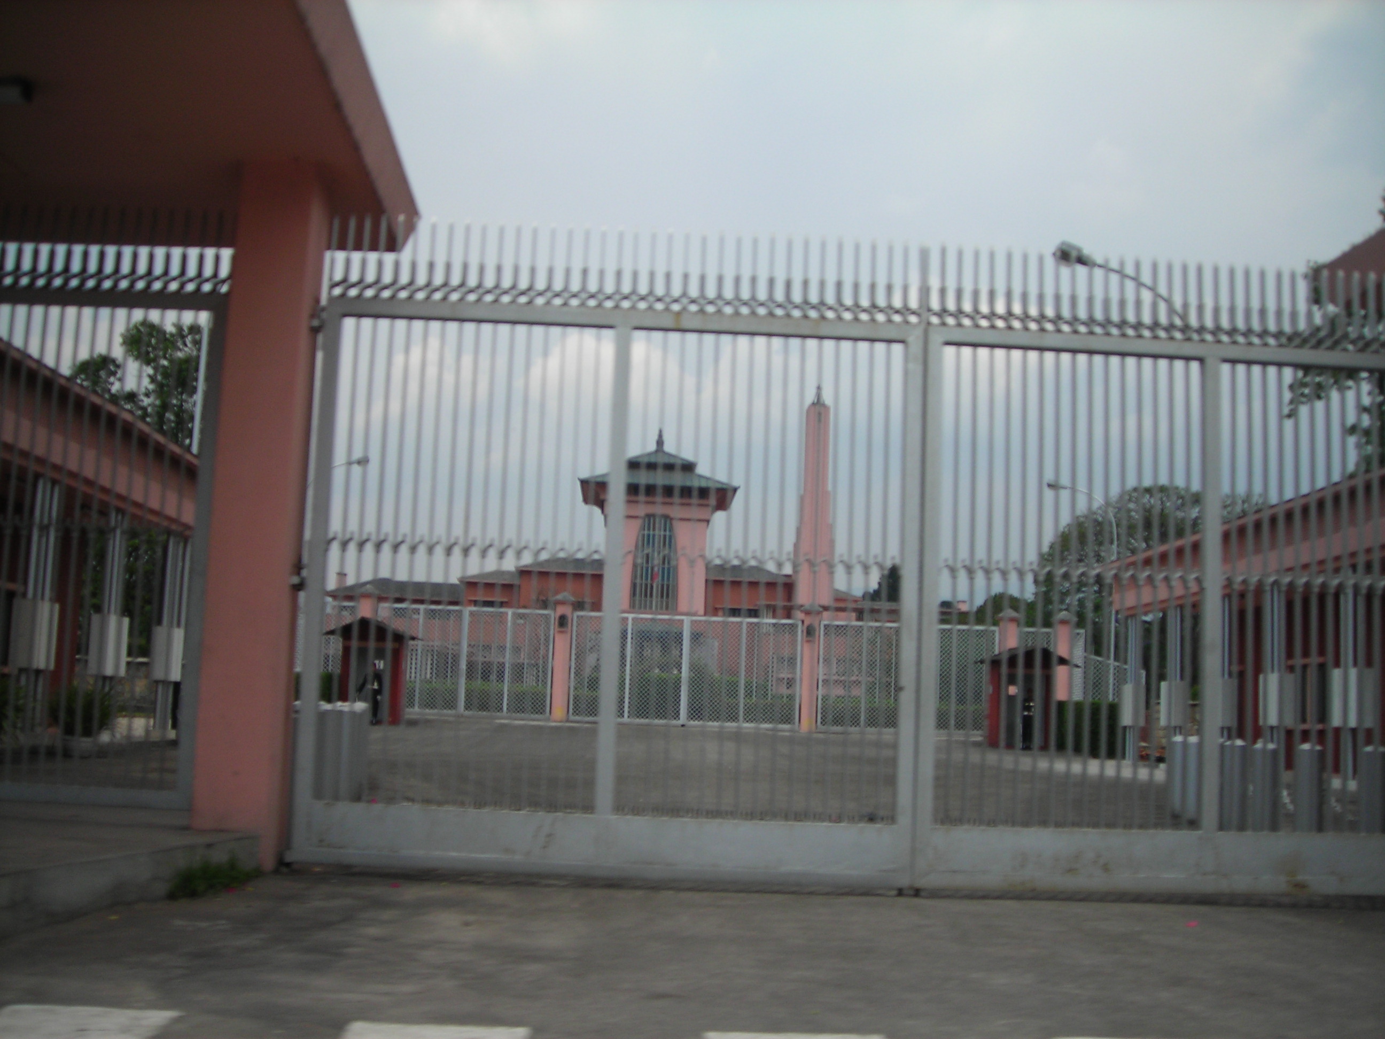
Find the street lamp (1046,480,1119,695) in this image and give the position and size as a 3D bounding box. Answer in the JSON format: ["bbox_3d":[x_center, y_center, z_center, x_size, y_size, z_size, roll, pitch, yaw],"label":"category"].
[{"bbox_3d":[11.756,2.781,45.967,2.150,7.800,0.320,2,-7,-2],"label":"street lamp"}]

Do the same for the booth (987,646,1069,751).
[{"bbox_3d":[9.395,5.048,42.827,2.400,2.830,2.000,2,-7,-2],"label":"booth"}]

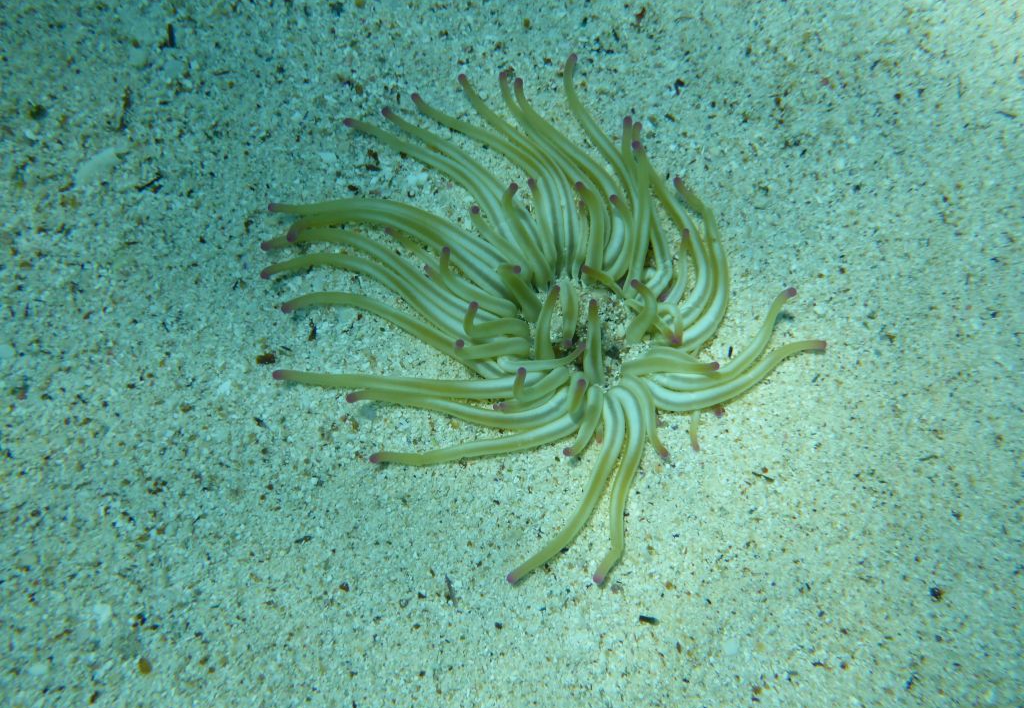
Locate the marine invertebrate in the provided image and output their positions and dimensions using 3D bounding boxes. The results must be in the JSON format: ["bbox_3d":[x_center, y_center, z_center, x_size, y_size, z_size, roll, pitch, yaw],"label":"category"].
[{"bbox_3d":[0.012,-0.049,0.436,0.301,0.055,0.328,0,63,0],"label":"marine invertebrate"}]

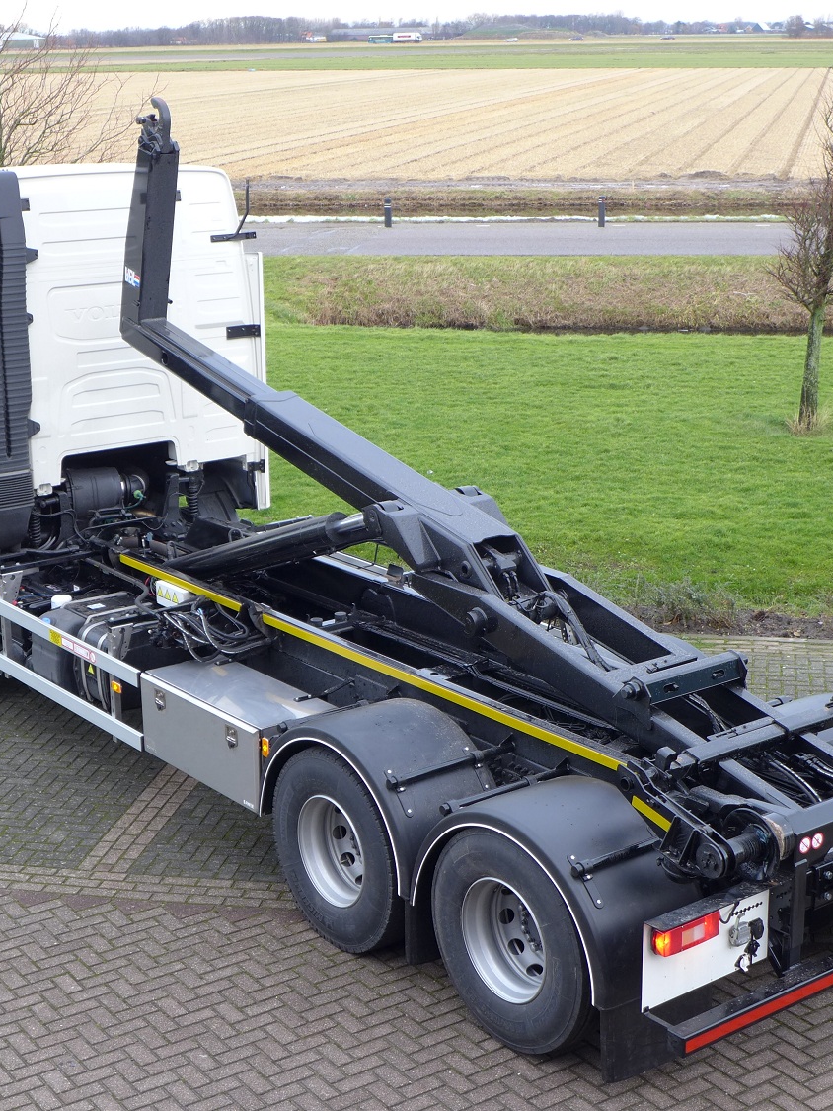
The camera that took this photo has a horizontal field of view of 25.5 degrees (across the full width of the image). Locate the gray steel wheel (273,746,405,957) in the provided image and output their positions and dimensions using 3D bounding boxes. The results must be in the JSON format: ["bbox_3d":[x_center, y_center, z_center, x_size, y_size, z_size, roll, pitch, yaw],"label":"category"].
[{"bbox_3d":[-0.338,1.512,9.690,0.320,1.082,1.082,-13,19,-36],"label":"gray steel wheel"}]

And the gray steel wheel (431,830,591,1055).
[{"bbox_3d":[0.512,1.777,8.648,0.320,1.082,1.082,-13,19,-36],"label":"gray steel wheel"}]

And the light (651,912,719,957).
[{"bbox_3d":[1.156,1.606,7.859,0.330,0.125,0.088,-13,19,-36],"label":"light"}]

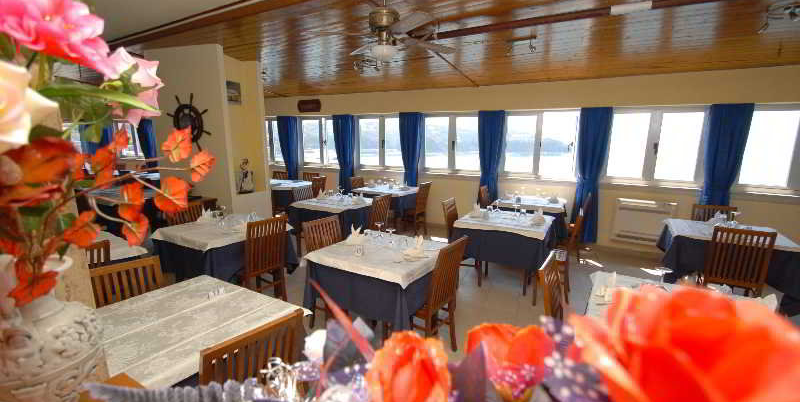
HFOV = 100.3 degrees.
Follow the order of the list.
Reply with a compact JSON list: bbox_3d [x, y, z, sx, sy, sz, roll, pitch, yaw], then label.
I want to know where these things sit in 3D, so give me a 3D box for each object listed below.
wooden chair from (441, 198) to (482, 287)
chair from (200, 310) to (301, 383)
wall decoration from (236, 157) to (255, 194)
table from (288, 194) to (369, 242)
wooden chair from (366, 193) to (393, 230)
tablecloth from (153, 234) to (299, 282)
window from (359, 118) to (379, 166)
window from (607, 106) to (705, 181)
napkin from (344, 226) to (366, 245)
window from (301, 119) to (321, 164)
[{"bbox_3d":[0.805,0.474,4.117,0.536,0.952,0.400,6,11,29],"label":"wooden chair"},{"bbox_3d":[-0.777,0.978,1.636,0.500,0.970,0.430,10,15,41],"label":"chair"},{"bbox_3d":[-2.178,-0.359,4.693,0.130,0.500,0.240,7,12,29],"label":"wall decoration"},{"bbox_3d":[-1.083,0.371,5.514,0.950,0.745,0.970,6,11,26],"label":"table"},{"bbox_3d":[-0.397,0.393,4.699,0.500,0.970,0.430,8,13,33],"label":"wooden chair"},{"bbox_3d":[-1.967,0.539,3.792,1.140,0.520,1.000,7,12,29],"label":"tablecloth"},{"bbox_3d":[-0.681,-1.296,7.404,0.622,1.076,0.070,7,12,29],"label":"window"},{"bbox_3d":[3.928,-0.851,5.199,1.280,1.144,0.088,6,11,29],"label":"window"},{"bbox_3d":[-0.426,0.320,3.276,0.170,0.150,0.180,6,11,26],"label":"napkin"},{"bbox_3d":[-2.287,-1.521,8.617,0.680,1.120,0.080,6,11,29],"label":"window"}]

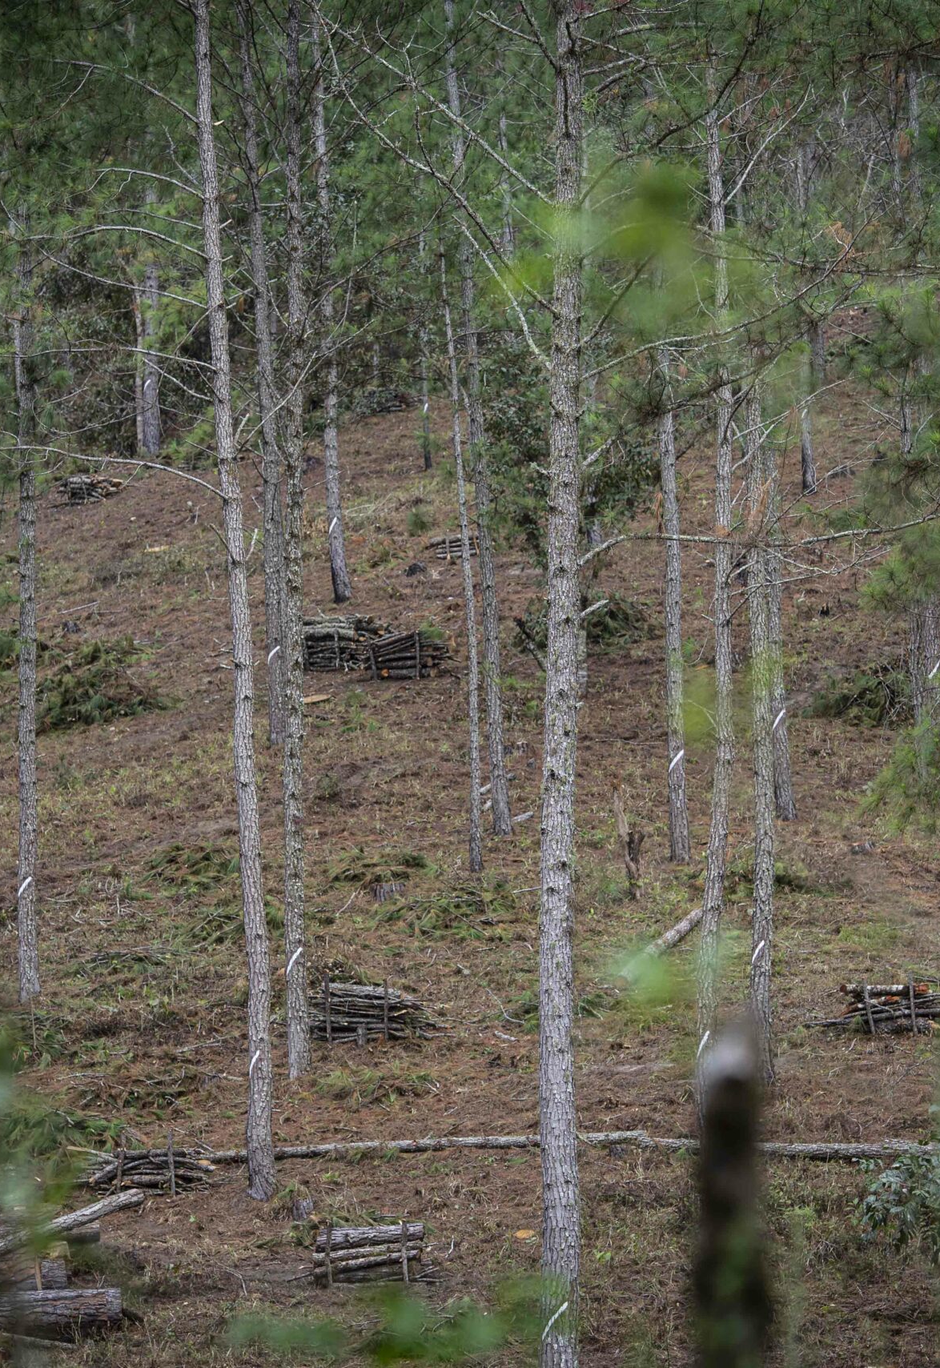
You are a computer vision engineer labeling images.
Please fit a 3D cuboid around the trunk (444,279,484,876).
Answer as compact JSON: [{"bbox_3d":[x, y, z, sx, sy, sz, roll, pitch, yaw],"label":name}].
[{"bbox_3d":[-0.095,-1.498,94.372,0.188,8.301,0.188,-2,-5,0],"label":"trunk"}]

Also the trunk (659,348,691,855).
[{"bbox_3d":[2.500,-0.941,84.000,0.270,6.270,0.250,-2,-3,0],"label":"trunk"}]

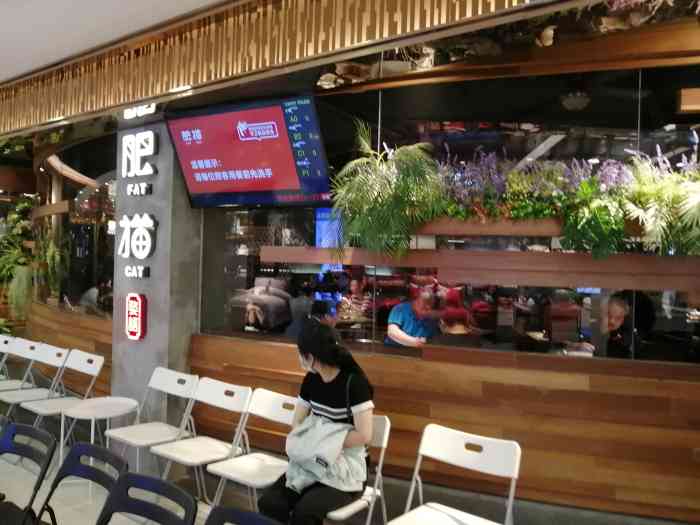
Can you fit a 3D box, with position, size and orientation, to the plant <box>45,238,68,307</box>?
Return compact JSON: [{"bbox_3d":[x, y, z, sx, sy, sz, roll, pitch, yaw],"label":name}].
[{"bbox_3d":[-3.070,0.105,5.500,0.200,0.690,0.200,2,0,33],"label":"plant"}]

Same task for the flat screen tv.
[{"bbox_3d":[-0.701,-0.705,3.555,1.185,0.685,0.070,2,24,24],"label":"flat screen tv"}]

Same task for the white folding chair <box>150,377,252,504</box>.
[{"bbox_3d":[-0.849,1.105,2.993,0.445,0.785,0.450,2,0,33],"label":"white folding chair"}]

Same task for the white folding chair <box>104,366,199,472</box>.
[{"bbox_3d":[-1.226,1.094,3.240,0.445,0.785,0.450,2,0,33],"label":"white folding chair"}]

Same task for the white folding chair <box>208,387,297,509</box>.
[{"bbox_3d":[-0.472,1.116,2.746,0.445,0.785,0.450,2,0,33],"label":"white folding chair"}]

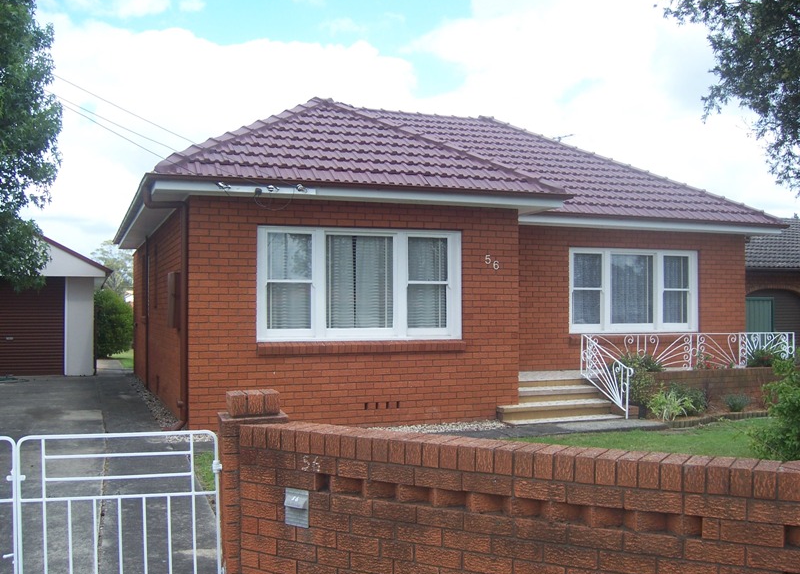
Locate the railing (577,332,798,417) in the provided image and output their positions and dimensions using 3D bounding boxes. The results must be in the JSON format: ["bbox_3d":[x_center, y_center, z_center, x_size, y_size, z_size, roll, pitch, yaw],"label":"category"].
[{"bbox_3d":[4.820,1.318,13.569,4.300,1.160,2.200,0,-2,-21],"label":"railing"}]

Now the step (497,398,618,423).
[{"bbox_3d":[2.135,1.724,11.602,1.760,0.175,0.520,0,-2,-21],"label":"step"}]

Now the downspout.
[{"bbox_3d":[-2.832,0.256,10.024,0.540,3.000,0.140,0,-2,-21],"label":"downspout"}]

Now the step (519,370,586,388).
[{"bbox_3d":[1.913,1.448,13.047,1.500,0.160,1.280,0,-2,-21],"label":"step"}]

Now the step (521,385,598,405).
[{"bbox_3d":[2.210,1.573,12.203,1.450,0.160,0.500,0,-2,-21],"label":"step"}]

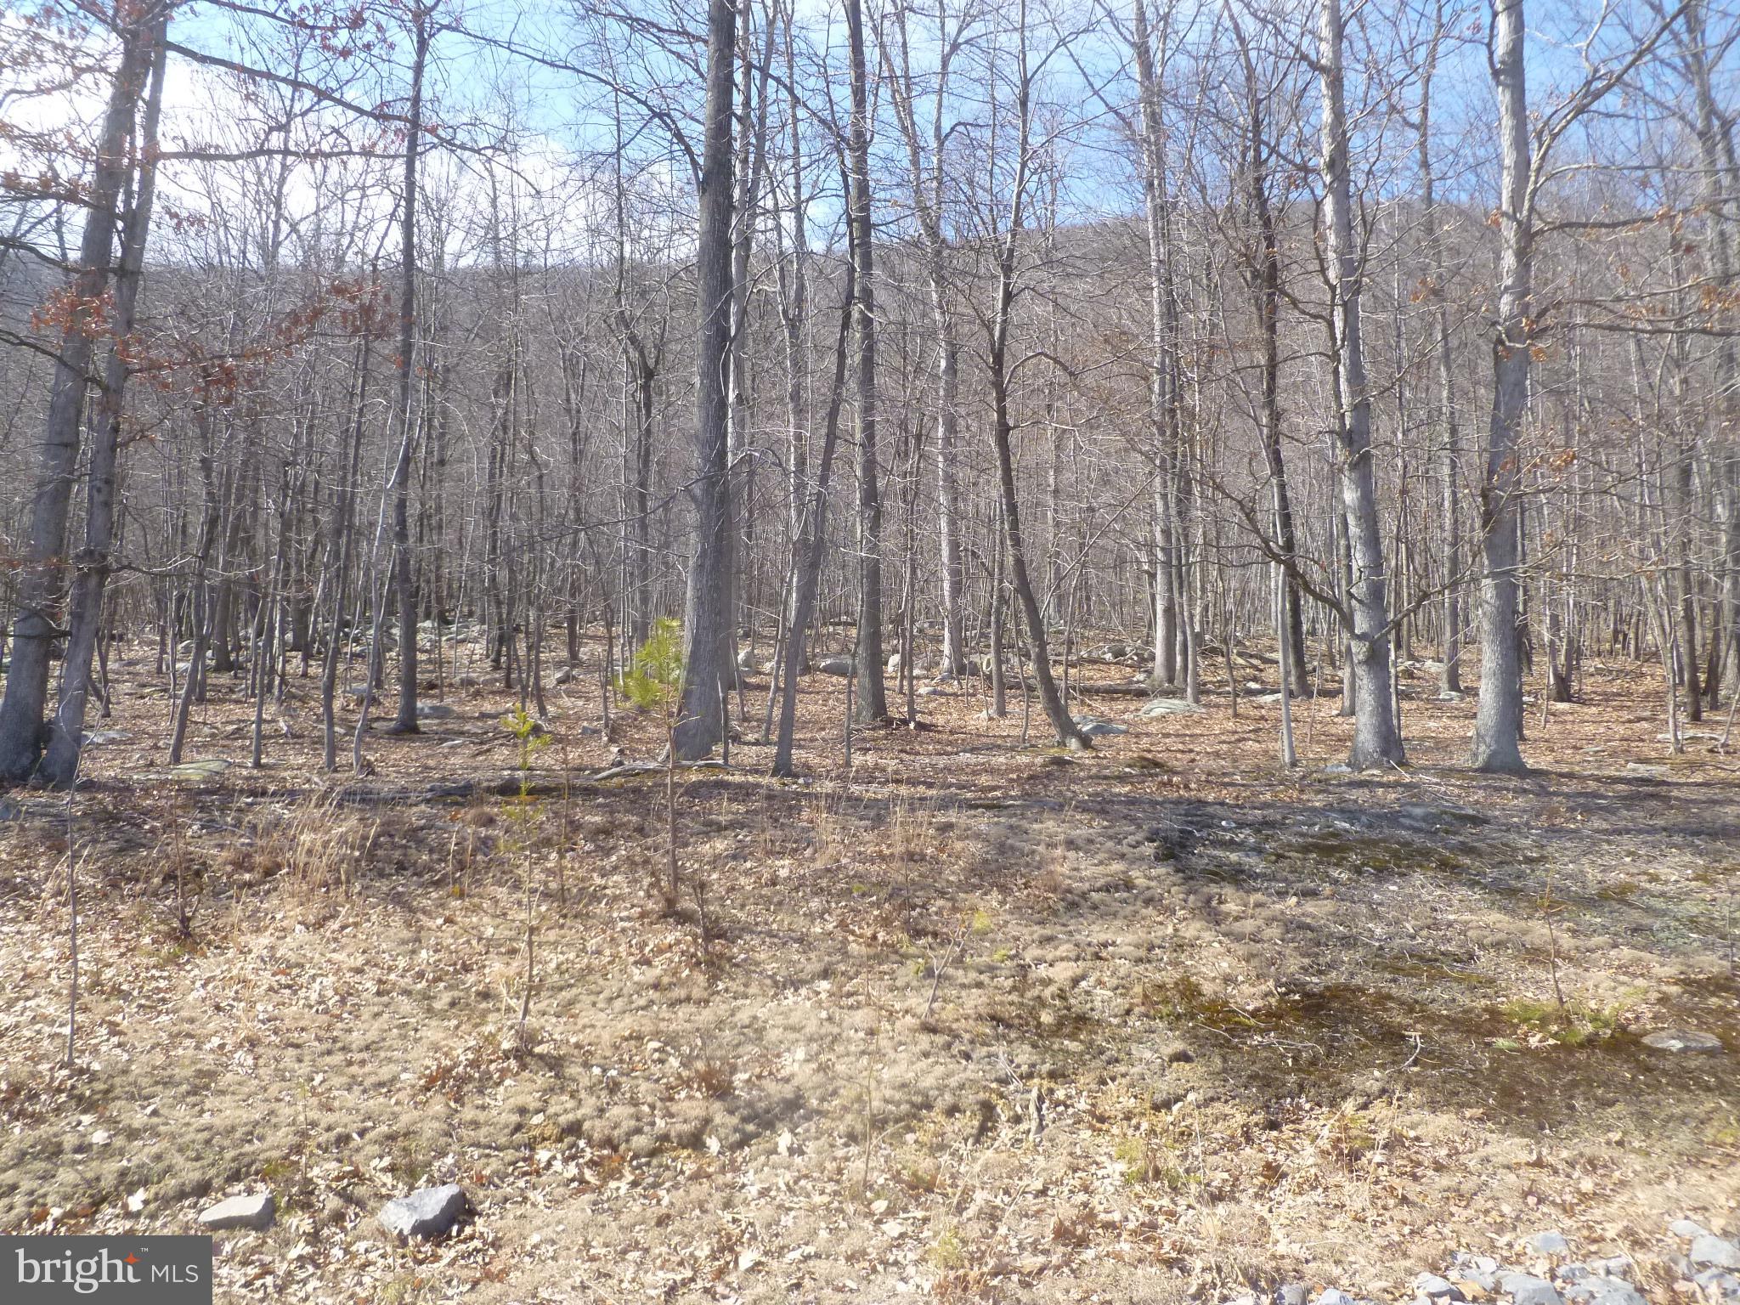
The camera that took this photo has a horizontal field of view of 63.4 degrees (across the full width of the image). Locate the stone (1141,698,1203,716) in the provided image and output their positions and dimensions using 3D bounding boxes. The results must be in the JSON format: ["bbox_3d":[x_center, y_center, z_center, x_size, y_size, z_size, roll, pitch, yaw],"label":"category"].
[{"bbox_3d":[4.074,0.734,19.000,0.850,0.210,0.620,0,-5,12],"label":"stone"}]

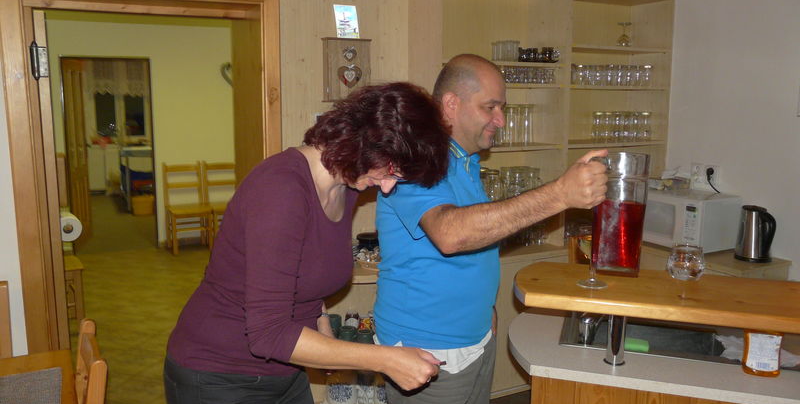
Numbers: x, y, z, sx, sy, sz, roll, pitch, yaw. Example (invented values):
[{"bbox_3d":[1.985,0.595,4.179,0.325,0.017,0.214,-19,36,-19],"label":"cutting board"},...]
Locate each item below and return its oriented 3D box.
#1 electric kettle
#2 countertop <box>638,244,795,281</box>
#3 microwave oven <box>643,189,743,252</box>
[{"bbox_3d":[1.750,0.159,3.180,0.155,0.257,0.205,-5,11,-28],"label":"electric kettle"},{"bbox_3d":[1.573,0.659,3.471,0.380,0.828,0.740,-5,11,-28],"label":"countertop"},{"bbox_3d":[1.551,0.086,3.529,0.295,0.278,0.460,-5,11,-28],"label":"microwave oven"}]

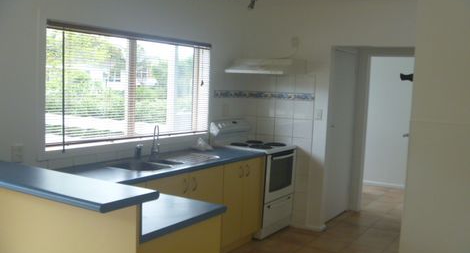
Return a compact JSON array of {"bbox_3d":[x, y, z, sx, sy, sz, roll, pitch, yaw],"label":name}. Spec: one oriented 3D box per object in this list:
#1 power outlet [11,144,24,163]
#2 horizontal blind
[{"bbox_3d":[-1.426,0.180,2.990,0.012,0.114,0.086,5,6,33],"label":"power outlet"},{"bbox_3d":[-0.785,-0.331,3.903,0.097,0.893,1.857,5,6,33],"label":"horizontal blind"}]

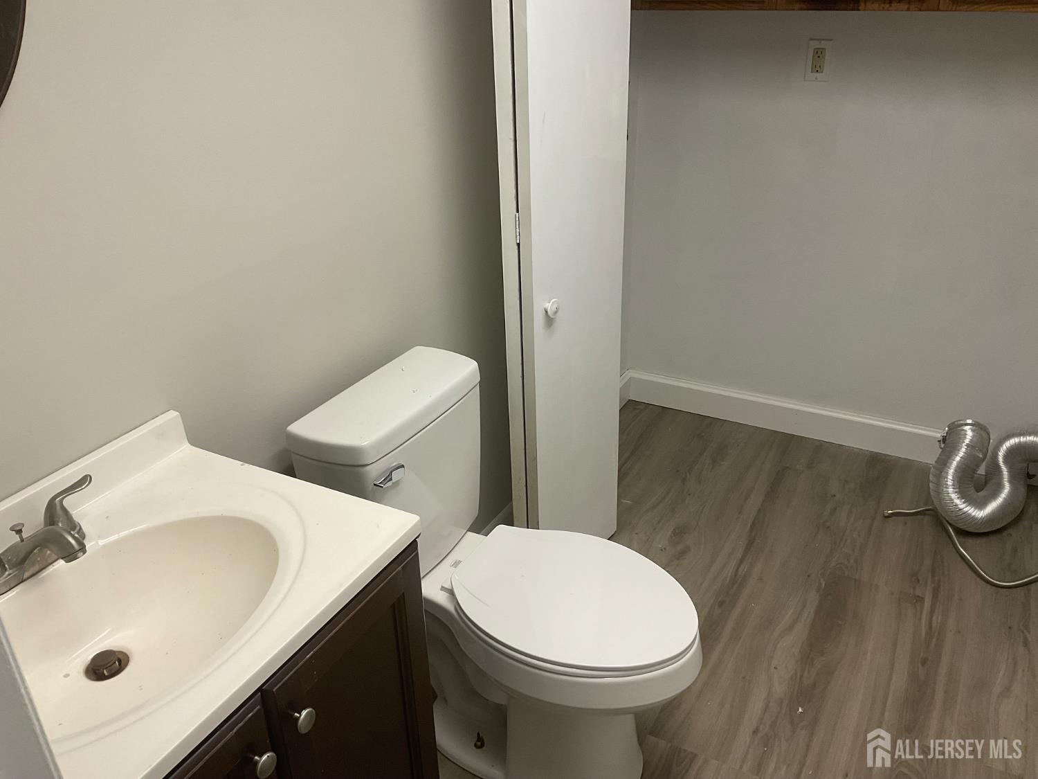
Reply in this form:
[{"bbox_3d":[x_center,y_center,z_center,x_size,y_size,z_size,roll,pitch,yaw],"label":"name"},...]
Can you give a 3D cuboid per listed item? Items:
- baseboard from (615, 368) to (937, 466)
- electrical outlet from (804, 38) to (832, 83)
[{"bbox_3d":[0.911,0.088,3.076,1.106,0.126,0.016,13,30,26],"label":"baseboard"},{"bbox_3d":[0.880,-0.963,2.547,0.071,0.115,0.010,13,30,26],"label":"electrical outlet"}]

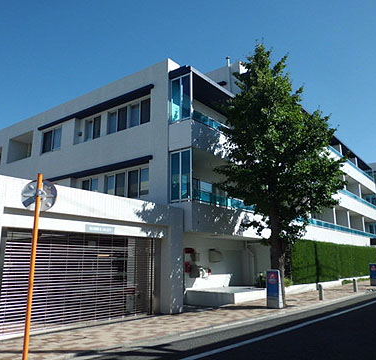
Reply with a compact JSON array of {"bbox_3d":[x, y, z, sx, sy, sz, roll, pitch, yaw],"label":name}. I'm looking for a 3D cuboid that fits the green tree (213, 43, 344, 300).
[{"bbox_3d":[3.520,-0.565,13.851,4.850,10.300,4.700,0,-13,0],"label":"green tree"}]

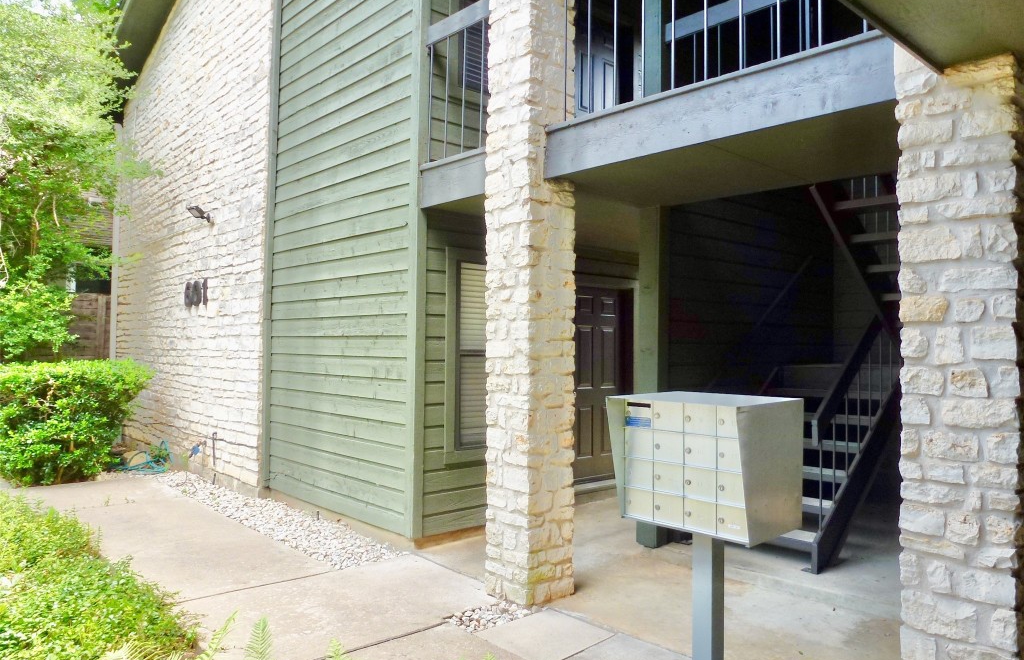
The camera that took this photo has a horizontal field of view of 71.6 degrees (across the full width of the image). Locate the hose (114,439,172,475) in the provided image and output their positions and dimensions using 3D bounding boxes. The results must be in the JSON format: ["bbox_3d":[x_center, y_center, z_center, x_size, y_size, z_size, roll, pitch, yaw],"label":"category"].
[{"bbox_3d":[-4.669,1.627,9.014,0.700,0.280,0.620,2,-2,-43],"label":"hose"}]

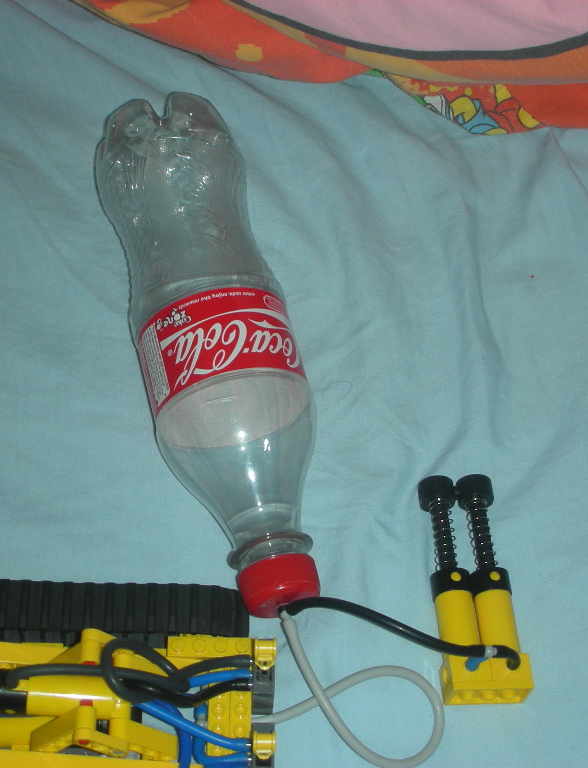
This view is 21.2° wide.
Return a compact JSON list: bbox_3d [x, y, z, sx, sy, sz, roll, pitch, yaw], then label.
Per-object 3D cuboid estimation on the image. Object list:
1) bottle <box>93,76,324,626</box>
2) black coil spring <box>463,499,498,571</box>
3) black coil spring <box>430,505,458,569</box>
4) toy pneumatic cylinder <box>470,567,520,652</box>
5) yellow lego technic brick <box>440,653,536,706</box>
[{"bbox_3d":[-0.031,-0.014,0.640,0.067,0.065,0.231,-8,60,-16],"label":"bottle"},{"bbox_3d":[0.077,0.063,0.641,0.009,0.009,0.033,1,58,-11],"label":"black coil spring"},{"bbox_3d":[0.061,0.063,0.638,0.009,0.009,0.032,1,58,-11],"label":"black coil spring"},{"bbox_3d":[0.080,0.093,0.623,0.016,0.016,0.037,1,58,-11],"label":"toy pneumatic cylinder"},{"bbox_3d":[0.075,0.114,0.608,0.032,0.016,0.014,1,58,-11],"label":"yellow lego technic brick"}]

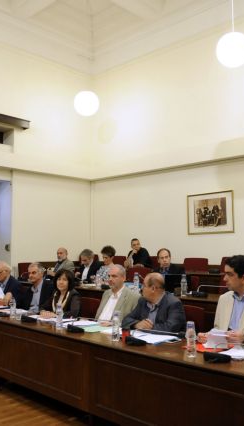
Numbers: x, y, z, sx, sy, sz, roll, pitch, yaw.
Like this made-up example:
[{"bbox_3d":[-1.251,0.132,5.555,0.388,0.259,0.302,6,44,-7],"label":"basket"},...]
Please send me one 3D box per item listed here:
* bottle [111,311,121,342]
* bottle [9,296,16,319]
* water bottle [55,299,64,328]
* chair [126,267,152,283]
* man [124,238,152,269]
[{"bbox_3d":[-0.051,0.878,3.306,0.073,0.238,0.073,0,-5,0],"label":"bottle"},{"bbox_3d":[-1.079,0.930,4.231,0.065,0.220,0.065,0,-6,0],"label":"bottle"},{"bbox_3d":[-0.518,0.860,3.571,0.065,0.220,0.065,0,-6,0],"label":"water bottle"},{"bbox_3d":[0.071,1.234,5.920,0.520,0.965,0.560,-5,-6,44],"label":"chair"},{"bbox_3d":[0.236,1.043,7.299,0.540,1.208,0.740,-4,-6,44],"label":"man"}]

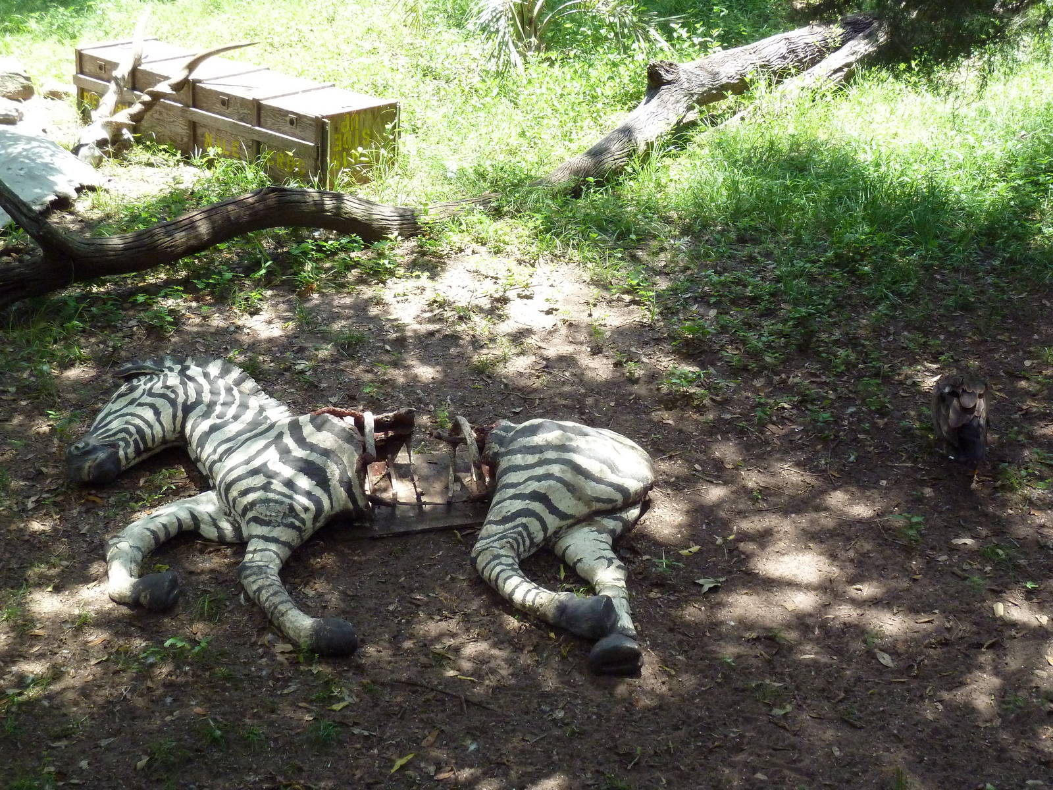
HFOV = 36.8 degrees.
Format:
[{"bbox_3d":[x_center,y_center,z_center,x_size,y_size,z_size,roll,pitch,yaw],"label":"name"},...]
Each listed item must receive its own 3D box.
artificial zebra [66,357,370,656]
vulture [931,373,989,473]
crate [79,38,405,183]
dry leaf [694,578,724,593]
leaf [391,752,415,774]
[{"bbox_3d":[-0.973,0.241,5.252,1.200,0.410,1.660,0,24,-4],"label":"artificial zebra"},{"bbox_3d":[1.613,0.078,5.810,0.230,0.400,0.430,1,23,-2],"label":"vulture"},{"bbox_3d":[-1.832,-1.776,9.844,2.335,0.440,0.631,21,29,36],"label":"crate"},{"bbox_3d":[0.582,0.597,5.021,0.090,0.025,0.058,2,23,0],"label":"dry leaf"},{"bbox_3d":[-0.324,0.956,4.136,0.026,0.016,0.097,17,28,31],"label":"leaf"}]

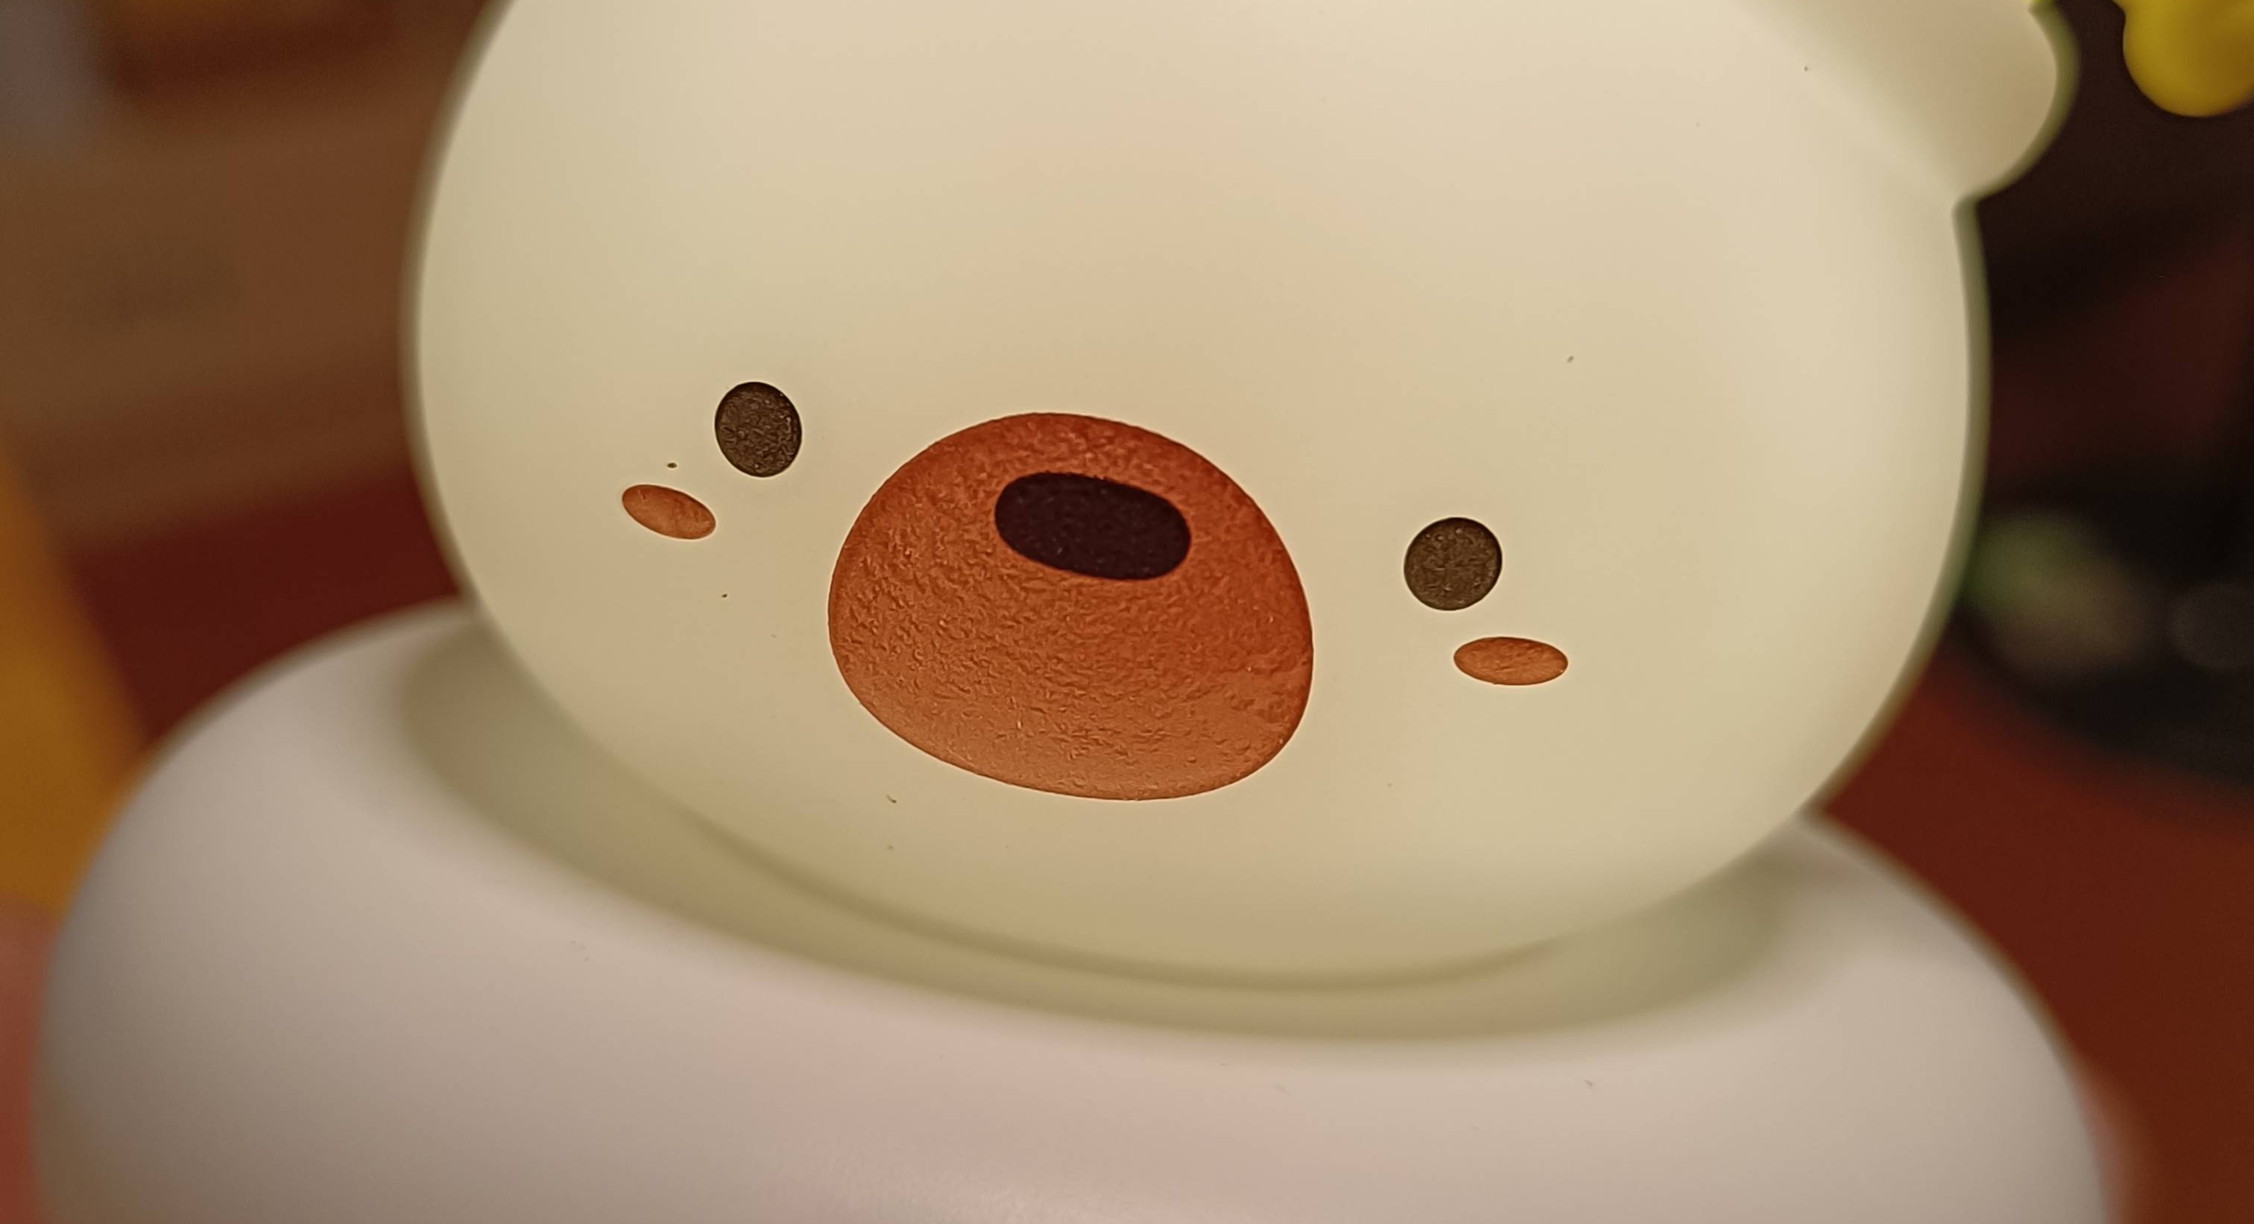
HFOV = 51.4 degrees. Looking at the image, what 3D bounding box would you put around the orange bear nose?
[{"bbox_3d":[-0.002,0.000,0.100,0.021,0.017,0.007,10,19,6],"label":"orange bear nose"}]

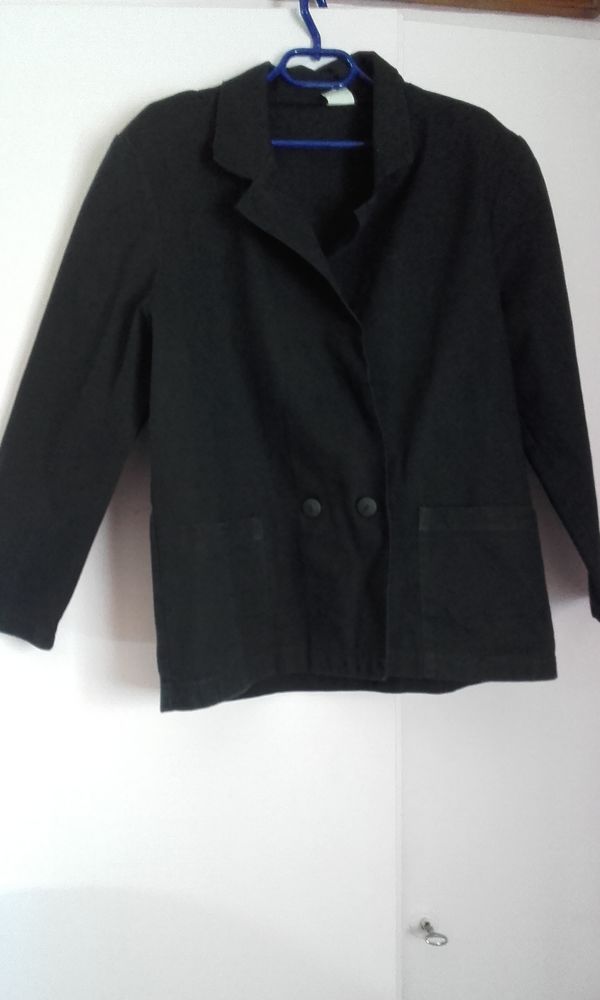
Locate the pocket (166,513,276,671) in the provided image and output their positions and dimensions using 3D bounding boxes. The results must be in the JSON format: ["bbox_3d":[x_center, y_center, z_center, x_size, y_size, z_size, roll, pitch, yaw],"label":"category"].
[{"bbox_3d":[-0.098,0.110,0.965,0.138,0.178,0.022,-4,0,-12],"label":"pocket"}]

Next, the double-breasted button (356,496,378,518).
[{"bbox_3d":[0.080,0.009,0.985,0.024,0.024,0.008,0,0,-6],"label":"double-breasted button"}]

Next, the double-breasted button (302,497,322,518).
[{"bbox_3d":[0.015,0.009,0.980,0.023,0.023,0.008,0,0,-6],"label":"double-breasted button"}]

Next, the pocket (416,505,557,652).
[{"bbox_3d":[0.224,0.096,1.005,0.157,0.178,0.020,-2,0,-7],"label":"pocket"}]

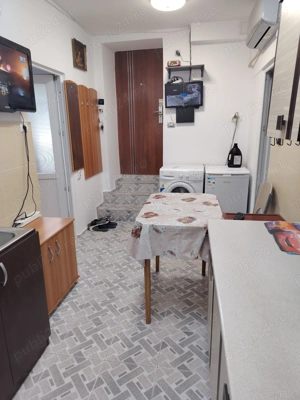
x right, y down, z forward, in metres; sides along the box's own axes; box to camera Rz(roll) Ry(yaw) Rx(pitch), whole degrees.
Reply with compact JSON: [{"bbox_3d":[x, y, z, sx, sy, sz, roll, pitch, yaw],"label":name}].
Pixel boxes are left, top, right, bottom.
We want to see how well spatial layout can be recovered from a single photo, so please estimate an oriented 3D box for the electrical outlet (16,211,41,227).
[{"bbox_3d":[-1.075,0.175,2.413,0.055,0.042,0.370,2,15,9],"label":"electrical outlet"}]

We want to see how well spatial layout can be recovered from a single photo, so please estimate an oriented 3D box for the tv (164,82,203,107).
[{"bbox_3d":[0.475,-1.474,3.892,0.520,0.316,0.070,2,15,9],"label":"tv"}]

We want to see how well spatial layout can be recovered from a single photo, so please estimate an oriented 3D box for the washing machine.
[{"bbox_3d":[0.473,-0.067,4.094,0.600,0.850,0.500,2,15,9],"label":"washing machine"}]

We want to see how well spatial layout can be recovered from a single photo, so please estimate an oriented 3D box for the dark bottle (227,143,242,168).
[{"bbox_3d":[1.186,-0.630,3.891,0.183,0.330,0.120,2,15,9],"label":"dark bottle"}]

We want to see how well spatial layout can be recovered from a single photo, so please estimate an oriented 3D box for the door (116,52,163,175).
[{"bbox_3d":[-0.132,-1.430,4.707,0.840,1.990,0.060,2,15,9],"label":"door"}]

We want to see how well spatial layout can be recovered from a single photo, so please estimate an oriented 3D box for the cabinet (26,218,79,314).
[{"bbox_3d":[-0.942,0.569,2.240,0.410,0.630,0.780,2,15,9],"label":"cabinet"}]

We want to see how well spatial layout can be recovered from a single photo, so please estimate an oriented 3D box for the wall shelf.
[{"bbox_3d":[0.483,-1.768,3.831,0.510,0.130,0.180,2,15,9],"label":"wall shelf"}]

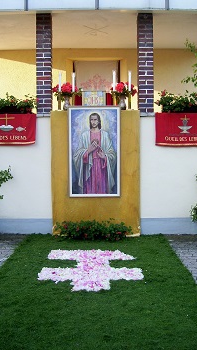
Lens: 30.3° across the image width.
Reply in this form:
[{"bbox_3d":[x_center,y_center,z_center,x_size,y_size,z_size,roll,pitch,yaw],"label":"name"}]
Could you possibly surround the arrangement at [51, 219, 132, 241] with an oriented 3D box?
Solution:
[{"bbox_3d":[-0.094,0.929,6.235,1.353,0.375,0.350,0,5,0],"label":"arrangement"}]

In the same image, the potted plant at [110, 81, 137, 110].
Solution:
[{"bbox_3d":[0.444,-1.387,6.398,0.501,0.501,0.400,0,5,0],"label":"potted plant"}]

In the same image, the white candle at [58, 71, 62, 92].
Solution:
[{"bbox_3d":[-0.666,-1.624,6.345,0.045,0.367,0.045,0,5,0],"label":"white candle"}]

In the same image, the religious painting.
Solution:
[{"bbox_3d":[-0.066,-0.384,6.262,0.899,1.557,0.040,0,5,0],"label":"religious painting"}]

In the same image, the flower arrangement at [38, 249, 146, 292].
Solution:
[{"bbox_3d":[-0.089,1.214,4.845,1.302,0.030,1.560,0,5,0],"label":"flower arrangement"}]

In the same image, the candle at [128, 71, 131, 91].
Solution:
[{"bbox_3d":[0.549,-1.637,6.344,0.045,0.359,0.045,0,5,0],"label":"candle"}]

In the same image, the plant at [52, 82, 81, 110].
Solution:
[{"bbox_3d":[-0.553,-1.378,6.399,0.527,0.484,0.400,0,5,0],"label":"plant"}]

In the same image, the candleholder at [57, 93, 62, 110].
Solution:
[{"bbox_3d":[-0.678,-1.291,6.377,0.060,0.319,0.060,0,5,0],"label":"candleholder"}]

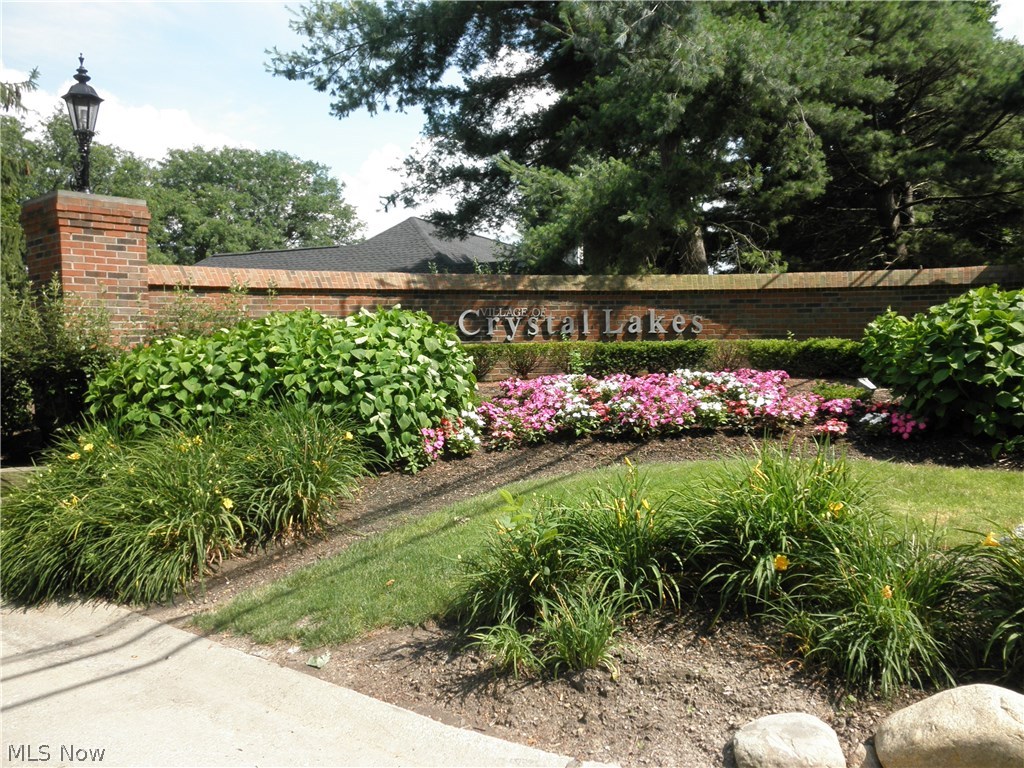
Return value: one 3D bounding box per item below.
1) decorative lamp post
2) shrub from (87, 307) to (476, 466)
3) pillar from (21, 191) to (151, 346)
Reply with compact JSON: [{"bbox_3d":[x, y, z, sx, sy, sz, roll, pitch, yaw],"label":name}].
[{"bbox_3d":[-4.242,-2.534,8.208,0.420,1.390,0.420,3,5,42],"label":"decorative lamp post"},{"bbox_3d":[-1.931,-0.013,6.999,3.080,1.270,1.750,-1,4,-13],"label":"shrub"},{"bbox_3d":[-4.227,-0.657,8.322,0.910,2.372,0.890,3,5,42],"label":"pillar"}]

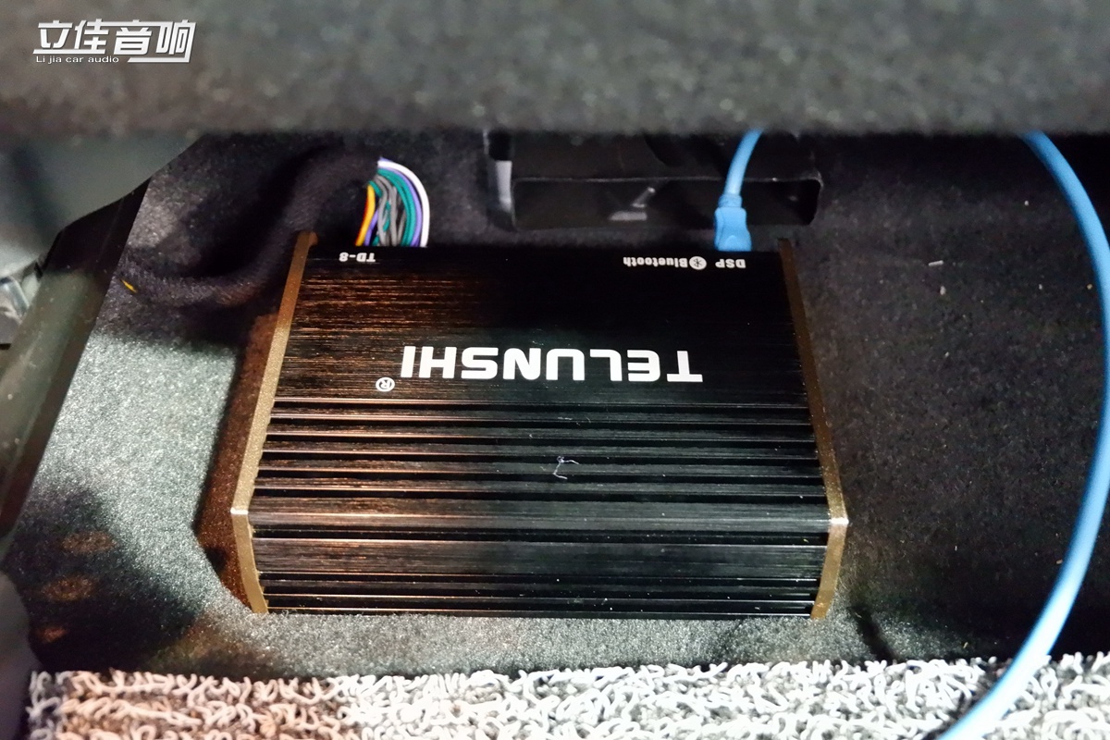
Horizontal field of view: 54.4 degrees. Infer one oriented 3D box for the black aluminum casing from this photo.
[{"bbox_3d":[-0.004,0.013,0.377,0.183,0.044,0.141,1,48,-1],"label":"black aluminum casing"}]

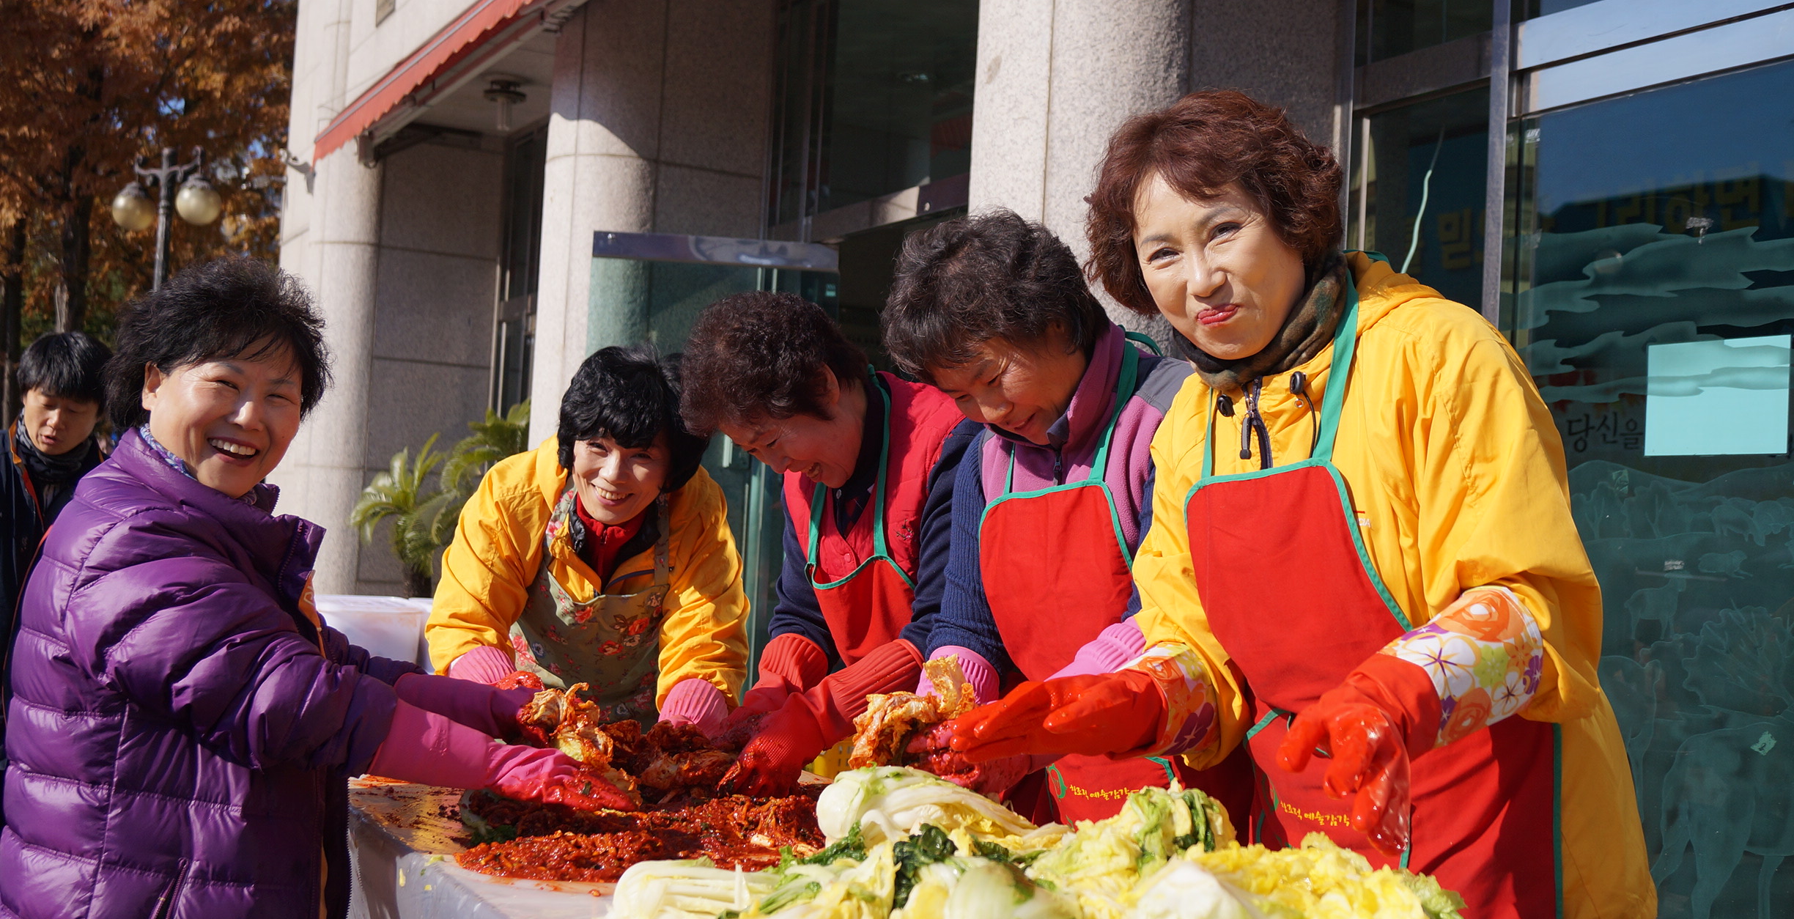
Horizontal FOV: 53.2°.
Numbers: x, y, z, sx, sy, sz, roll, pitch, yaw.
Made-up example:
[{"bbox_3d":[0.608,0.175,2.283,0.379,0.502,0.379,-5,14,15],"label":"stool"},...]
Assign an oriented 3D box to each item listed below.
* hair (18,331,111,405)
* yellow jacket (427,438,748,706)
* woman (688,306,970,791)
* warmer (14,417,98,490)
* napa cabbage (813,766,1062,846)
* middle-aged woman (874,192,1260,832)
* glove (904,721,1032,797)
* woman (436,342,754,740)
[{"bbox_3d":[-1.625,-0.172,3.520,0.175,0.160,0.195,3,-2,-9],"label":"hair"},{"bbox_3d":[-0.427,0.224,2.502,0.460,0.520,0.420,3,-2,-13],"label":"yellow jacket"},{"bbox_3d":[-0.049,0.570,2.298,0.560,1.470,0.500,5,-3,-38],"label":"woman"},{"bbox_3d":[-1.633,-0.010,3.500,0.165,0.140,0.165,3,-2,-12],"label":"warmer"},{"bbox_3d":[0.045,0.350,1.780,0.260,0.110,0.140,3,-2,-12],"label":"napa cabbage"},{"bbox_3d":[0.173,0.548,1.979,0.560,1.510,0.500,5,-3,-40],"label":"middle-aged woman"},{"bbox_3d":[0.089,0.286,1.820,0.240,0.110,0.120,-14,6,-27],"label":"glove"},{"bbox_3d":[-0.460,0.585,2.547,0.480,1.420,0.600,3,-2,-13],"label":"woman"}]

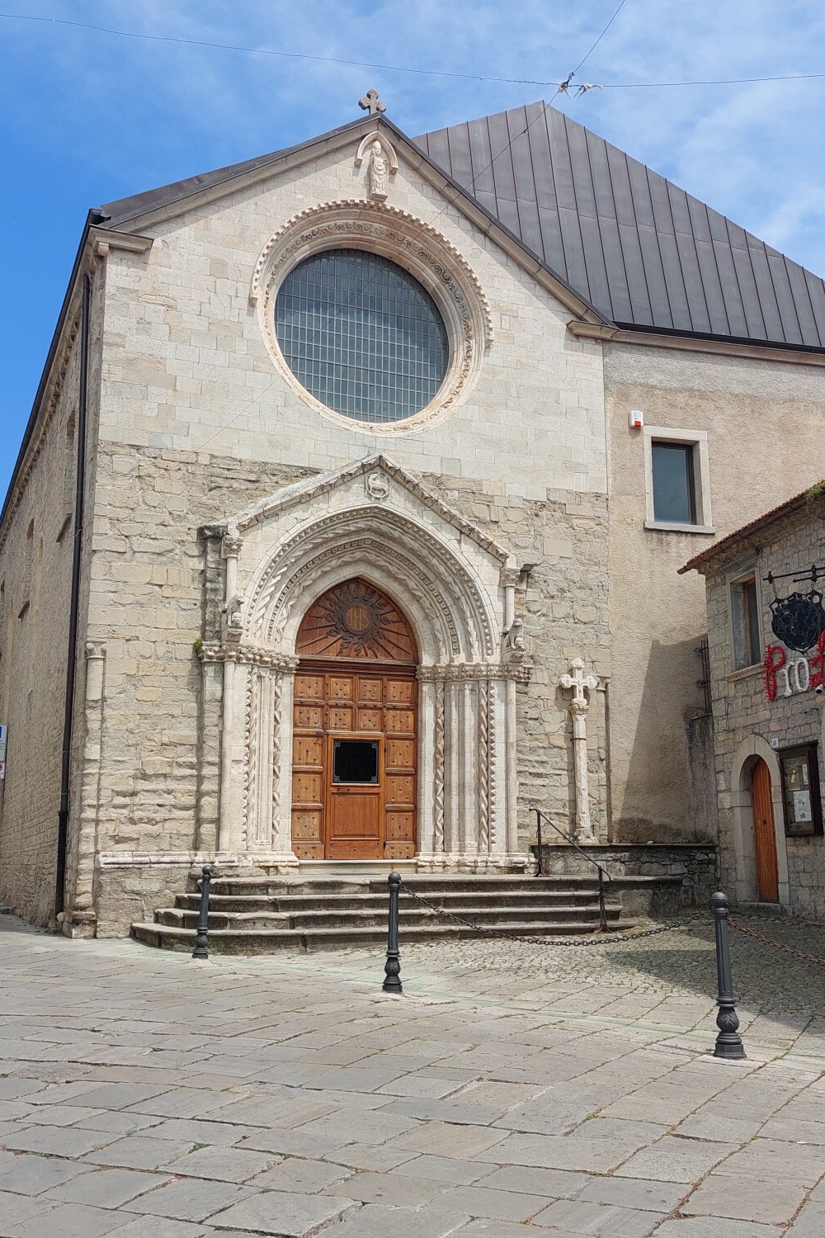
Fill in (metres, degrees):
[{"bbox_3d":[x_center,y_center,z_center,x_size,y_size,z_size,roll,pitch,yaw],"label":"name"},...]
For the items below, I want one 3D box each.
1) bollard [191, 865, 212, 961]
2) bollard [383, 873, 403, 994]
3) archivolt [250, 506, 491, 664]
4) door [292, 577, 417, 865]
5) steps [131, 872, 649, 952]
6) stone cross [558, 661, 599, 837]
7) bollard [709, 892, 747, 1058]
[{"bbox_3d":[-2.406,3.360,13.152,0.185,1.020,0.185,5,-13,-20],"label":"bollard"},{"bbox_3d":[-0.170,2.742,10.025,0.185,1.020,0.185,0,-12,0],"label":"bollard"},{"bbox_3d":[-0.631,-0.422,17.073,3.845,2.437,0.600,5,-13,-20],"label":"archivolt"},{"bbox_3d":[-0.908,1.579,18.551,2.108,4.580,0.250,4,-13,-21],"label":"door"},{"bbox_3d":[-0.186,3.910,15.237,6.760,0.875,1.632,5,-13,-20],"label":"steps"},{"bbox_3d":[2.565,1.964,17.292,0.682,2.784,0.400,5,-13,-20],"label":"stone cross"},{"bbox_3d":[2.038,2.305,7.448,0.210,1.020,0.210,5,-13,-20],"label":"bollard"}]

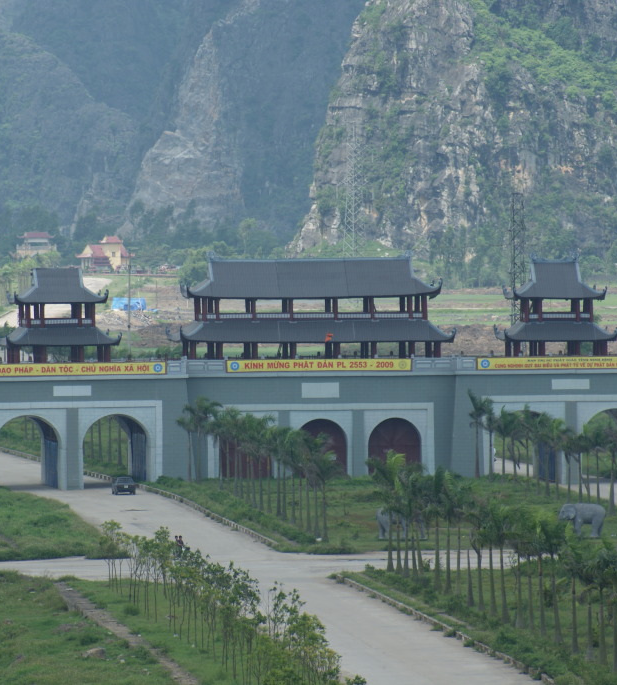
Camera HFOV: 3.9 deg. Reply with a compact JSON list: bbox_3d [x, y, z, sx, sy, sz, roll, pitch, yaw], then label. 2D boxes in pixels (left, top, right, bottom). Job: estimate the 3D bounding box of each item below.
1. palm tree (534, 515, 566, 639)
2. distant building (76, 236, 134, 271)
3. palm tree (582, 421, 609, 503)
[{"bbox_3d":[13.393,12.979,495.000,1.930,7.180,2.100,-1,1,0],"label":"palm tree"},{"bbox_3d":[-53.751,-23.073,2350.000,14.000,9.440,11.000,-1,1,-18],"label":"distant building"},{"bbox_3d":[22.492,9.662,701.177,2.400,7.118,2.400,0,1,0],"label":"palm tree"}]

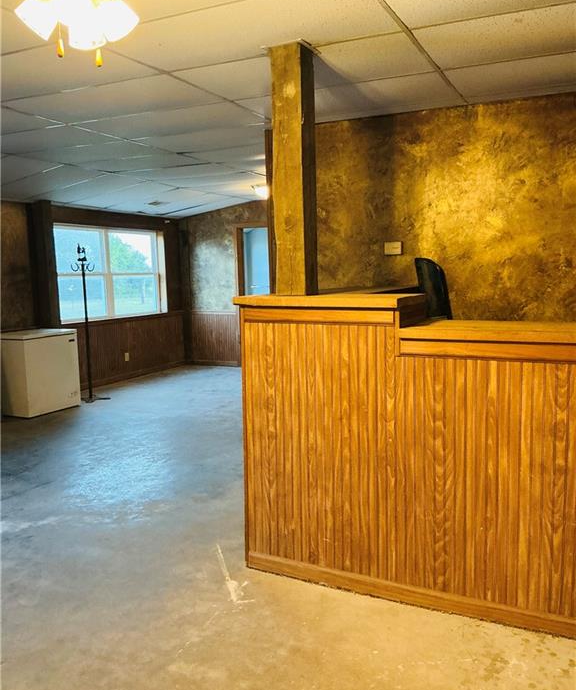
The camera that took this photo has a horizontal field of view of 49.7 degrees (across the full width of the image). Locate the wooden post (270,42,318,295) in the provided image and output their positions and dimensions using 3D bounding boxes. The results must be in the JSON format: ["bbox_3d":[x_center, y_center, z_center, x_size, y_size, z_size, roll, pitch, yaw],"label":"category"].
[{"bbox_3d":[0.029,-0.779,2.857,0.145,1.098,0.140,2,8,25],"label":"wooden post"}]

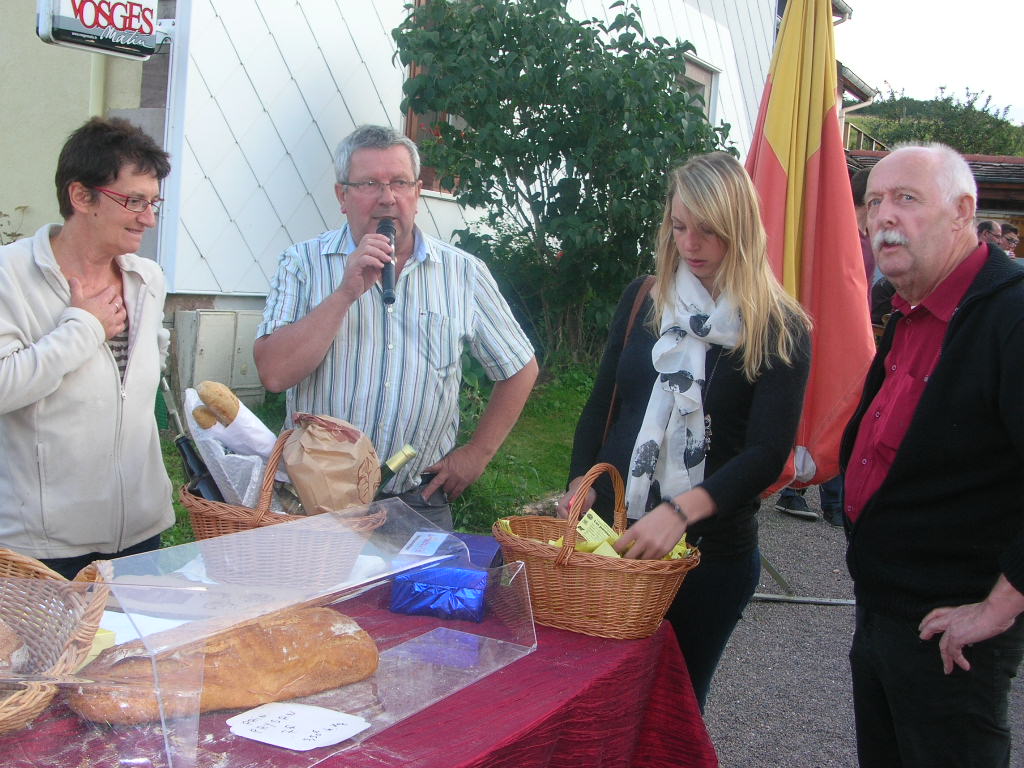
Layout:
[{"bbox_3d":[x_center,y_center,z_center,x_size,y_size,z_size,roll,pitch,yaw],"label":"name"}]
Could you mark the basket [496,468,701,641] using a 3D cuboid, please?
[{"bbox_3d":[0.167,0.299,2.720,0.400,0.300,0.300,6,5,23],"label":"basket"}]

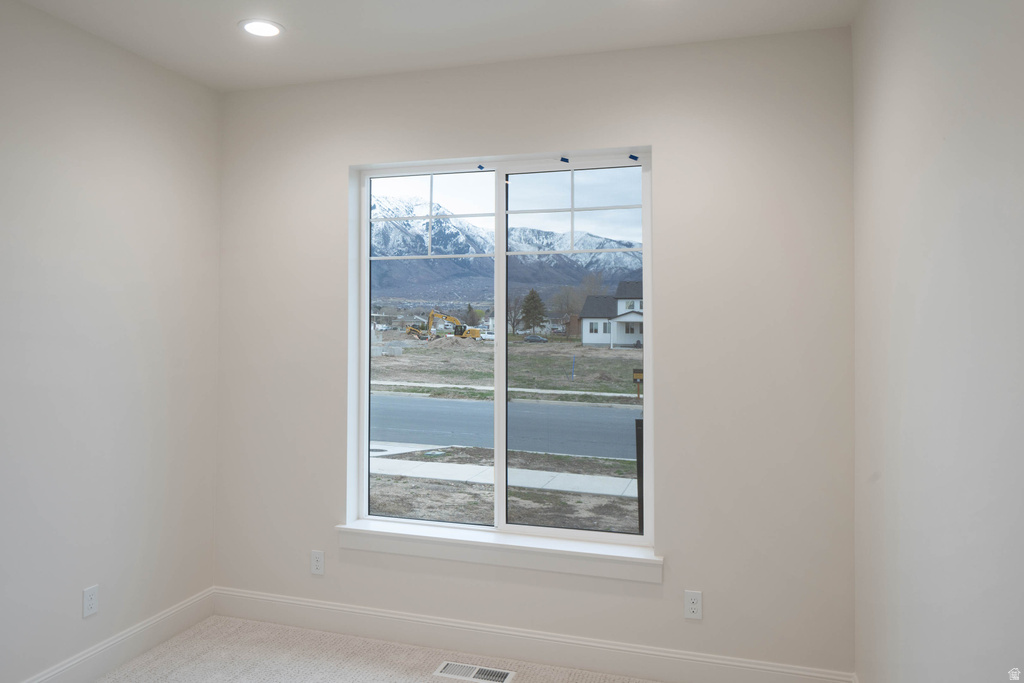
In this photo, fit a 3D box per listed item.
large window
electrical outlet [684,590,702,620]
[{"bbox_3d":[-0.065,0.029,3.315,1.479,1.779,0.080,0,-1,17],"label":"large window"},{"bbox_3d":[0.771,1.123,2.899,0.072,0.117,0.012,0,-1,17],"label":"electrical outlet"}]

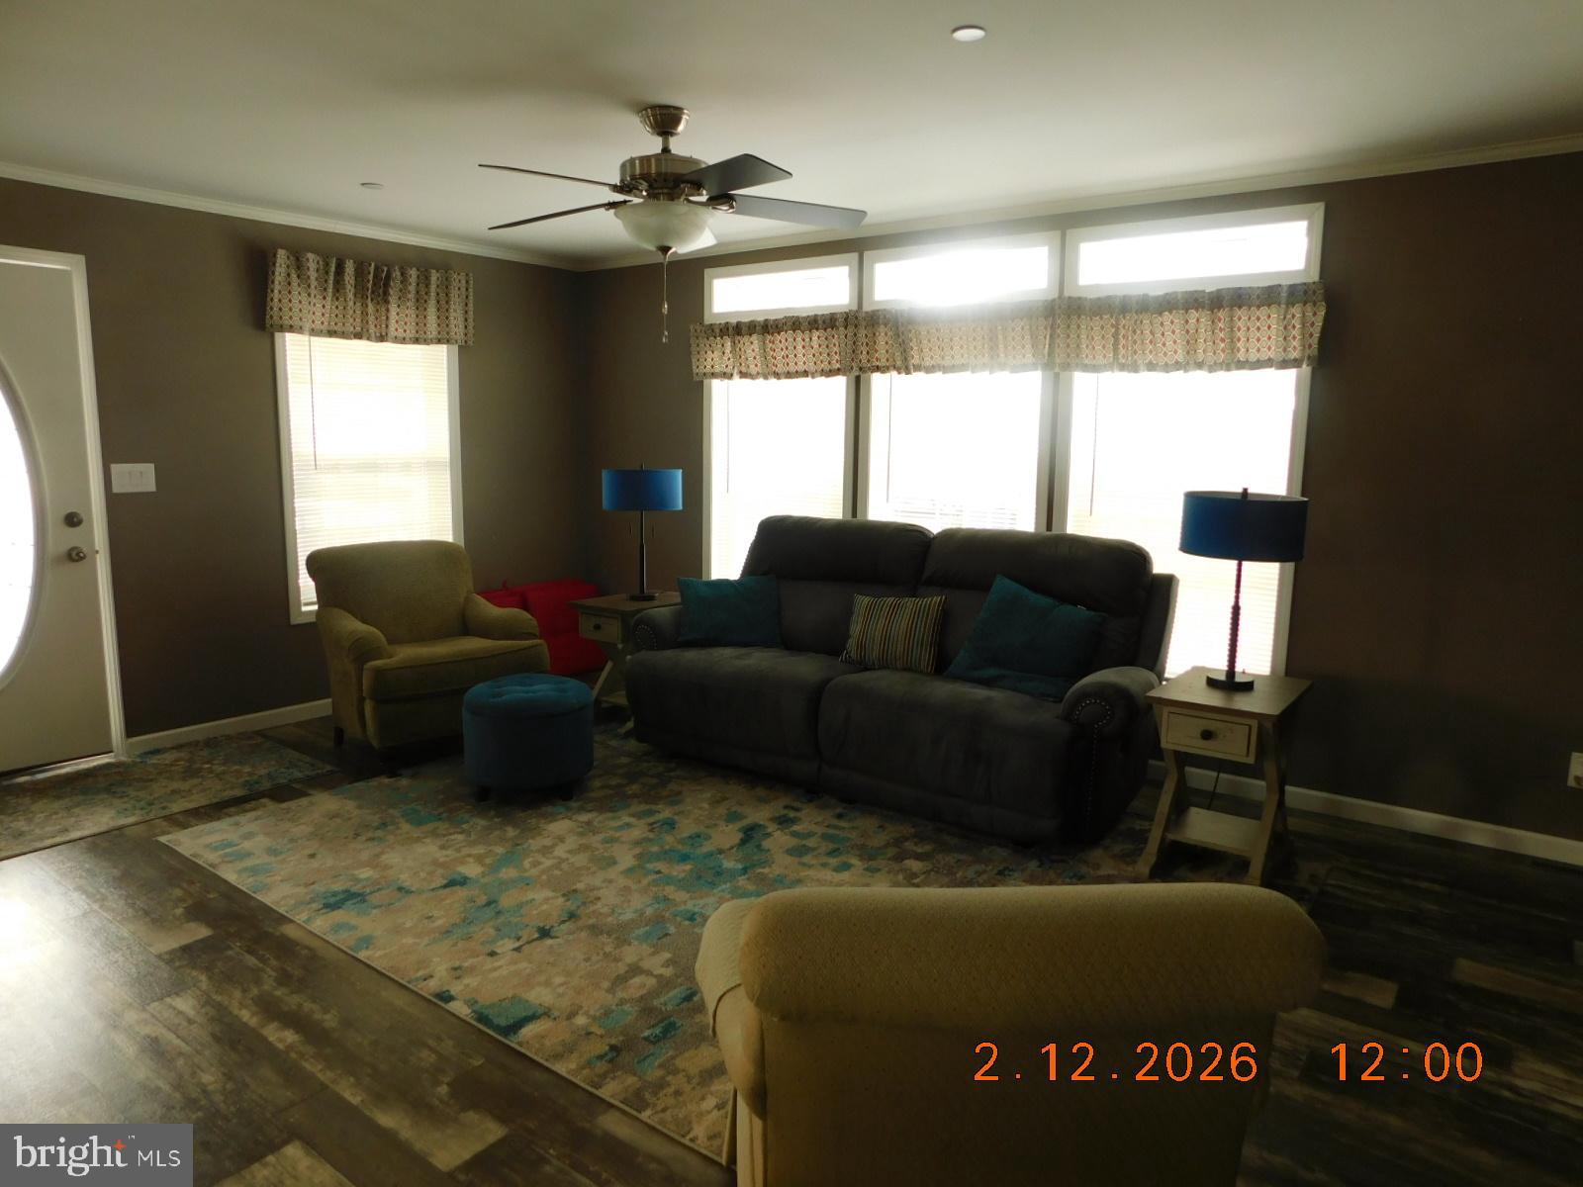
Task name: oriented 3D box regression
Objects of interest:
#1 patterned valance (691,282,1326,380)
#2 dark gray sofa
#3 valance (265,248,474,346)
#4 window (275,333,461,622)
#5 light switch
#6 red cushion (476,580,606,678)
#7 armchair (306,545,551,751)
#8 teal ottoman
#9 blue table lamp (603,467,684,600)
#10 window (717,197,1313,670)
[{"bbox_3d":[0.703,-1.149,4.828,3.130,0.300,0.110,7,11,37],"label":"patterned valance"},{"bbox_3d":[0.431,0.248,4.540,2.300,1.030,0.980,7,11,37],"label":"dark gray sofa"},{"bbox_3d":[-2.074,-1.457,5.259,0.100,0.370,1.090,7,11,37],"label":"valance"},{"bbox_3d":[-2.138,-0.687,5.413,0.060,1.430,0.890,7,11,37],"label":"window"},{"bbox_3d":[-2.821,-0.495,4.521,0.015,0.120,0.170,7,11,37],"label":"light switch"},{"bbox_3d":[-1.272,0.232,5.959,0.750,0.590,0.620,-5,10,-32],"label":"red cushion"},{"bbox_3d":[-1.676,0.232,4.934,0.850,0.890,0.890,-7,12,-42],"label":"armchair"},{"bbox_3d":[-1.053,0.575,4.259,0.515,0.430,0.515,0,9,-7],"label":"teal ottoman"},{"bbox_3d":[-0.740,-0.297,5.193,0.395,0.660,0.395,1,9,0],"label":"blue table lamp"},{"bbox_3d":[0.739,-0.677,4.956,3.067,1.880,0.100,7,11,37],"label":"window"}]

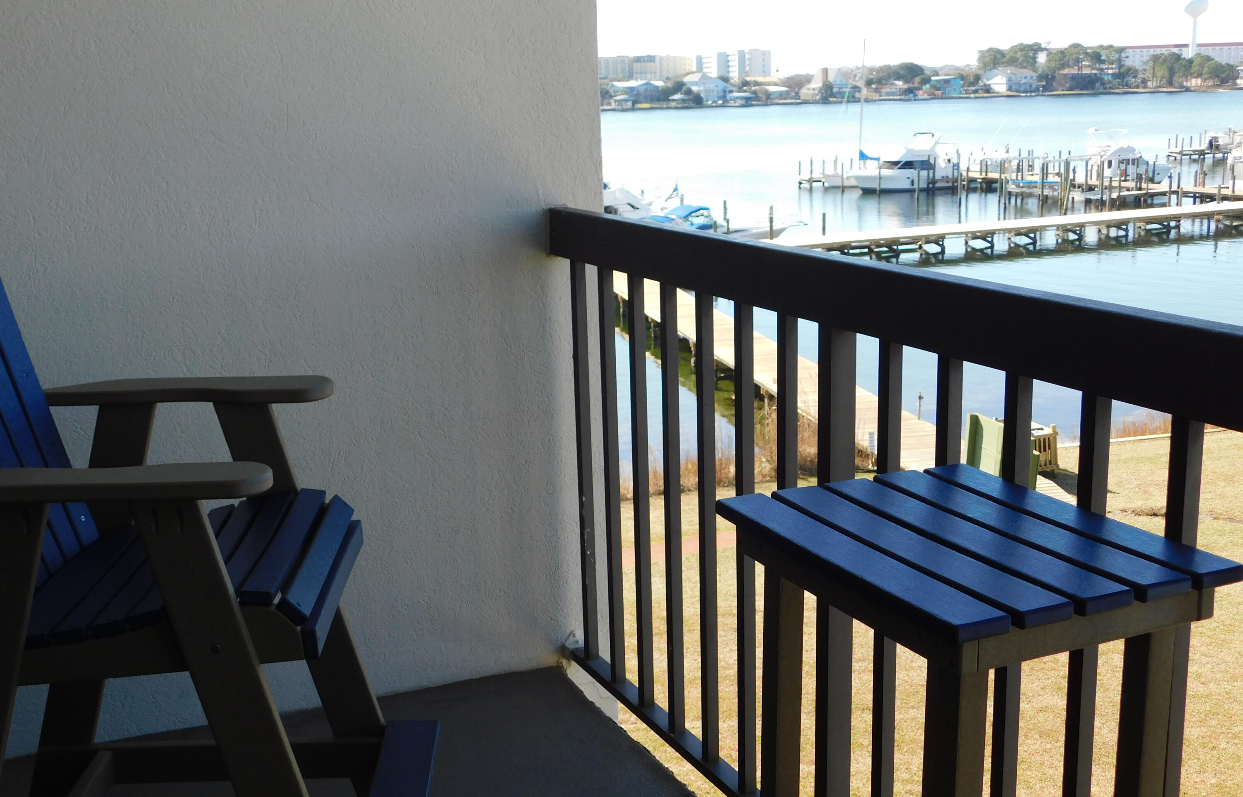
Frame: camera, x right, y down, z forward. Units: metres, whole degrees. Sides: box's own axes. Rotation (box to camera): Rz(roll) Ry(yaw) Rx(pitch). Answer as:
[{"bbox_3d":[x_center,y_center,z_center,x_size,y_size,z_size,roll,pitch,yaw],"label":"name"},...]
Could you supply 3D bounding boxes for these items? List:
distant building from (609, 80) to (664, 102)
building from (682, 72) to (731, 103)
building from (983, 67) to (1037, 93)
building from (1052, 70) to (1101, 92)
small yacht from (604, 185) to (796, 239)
[{"bbox_3d":[4.697,-93.470,437.093,14.222,6.329,9.318,-5,13,-17],"label":"distant building"},{"bbox_3d":[25.811,-94.502,437.158,10.861,8.692,11.849,-5,13,-17],"label":"building"},{"bbox_3d":[122.169,-100.016,451.171,11.947,7.357,11.028,-6,13,-20],"label":"building"},{"bbox_3d":[143.407,-99.923,452.410,11.137,6.078,8.567,-6,13,-20],"label":"building"},{"bbox_3d":[5.349,-10.076,82.826,10.400,2.900,3.400,-4,13,-10],"label":"small yacht"}]

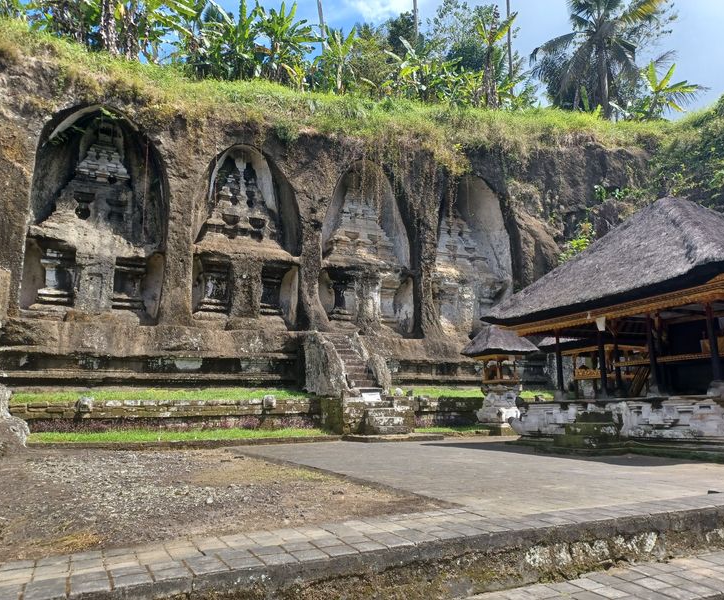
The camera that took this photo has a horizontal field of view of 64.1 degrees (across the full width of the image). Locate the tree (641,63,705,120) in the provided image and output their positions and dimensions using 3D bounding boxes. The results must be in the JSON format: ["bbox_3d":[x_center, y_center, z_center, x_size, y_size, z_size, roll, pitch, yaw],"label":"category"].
[{"bbox_3d":[16.516,-11.325,31.195,3.239,3.315,3.239,4,-12,-24],"label":"tree"}]

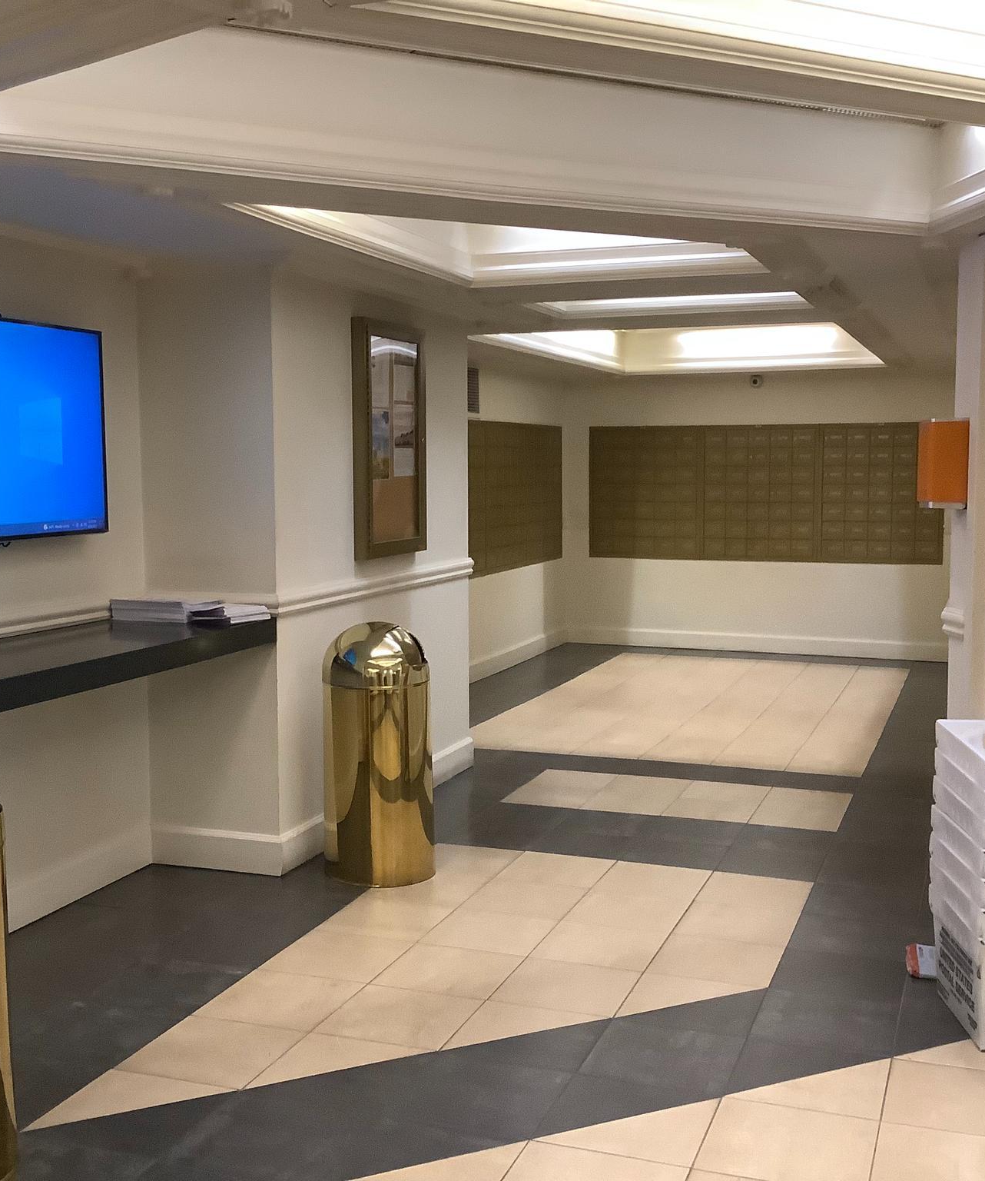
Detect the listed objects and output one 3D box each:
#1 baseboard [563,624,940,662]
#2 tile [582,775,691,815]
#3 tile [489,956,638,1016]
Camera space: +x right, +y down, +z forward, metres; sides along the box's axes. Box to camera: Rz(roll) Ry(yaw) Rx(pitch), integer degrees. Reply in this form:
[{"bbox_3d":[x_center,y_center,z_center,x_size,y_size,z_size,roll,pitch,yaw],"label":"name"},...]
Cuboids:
[{"bbox_3d":[1.994,0.418,10.743,3.000,0.125,0.020,2,6,20],"label":"baseboard"},{"bbox_3d":[0.646,0.903,6.210,0.355,0.010,0.675,2,6,20],"label":"tile"},{"bbox_3d":[0.212,1.113,3.947,0.355,0.010,0.354,2,6,20],"label":"tile"}]

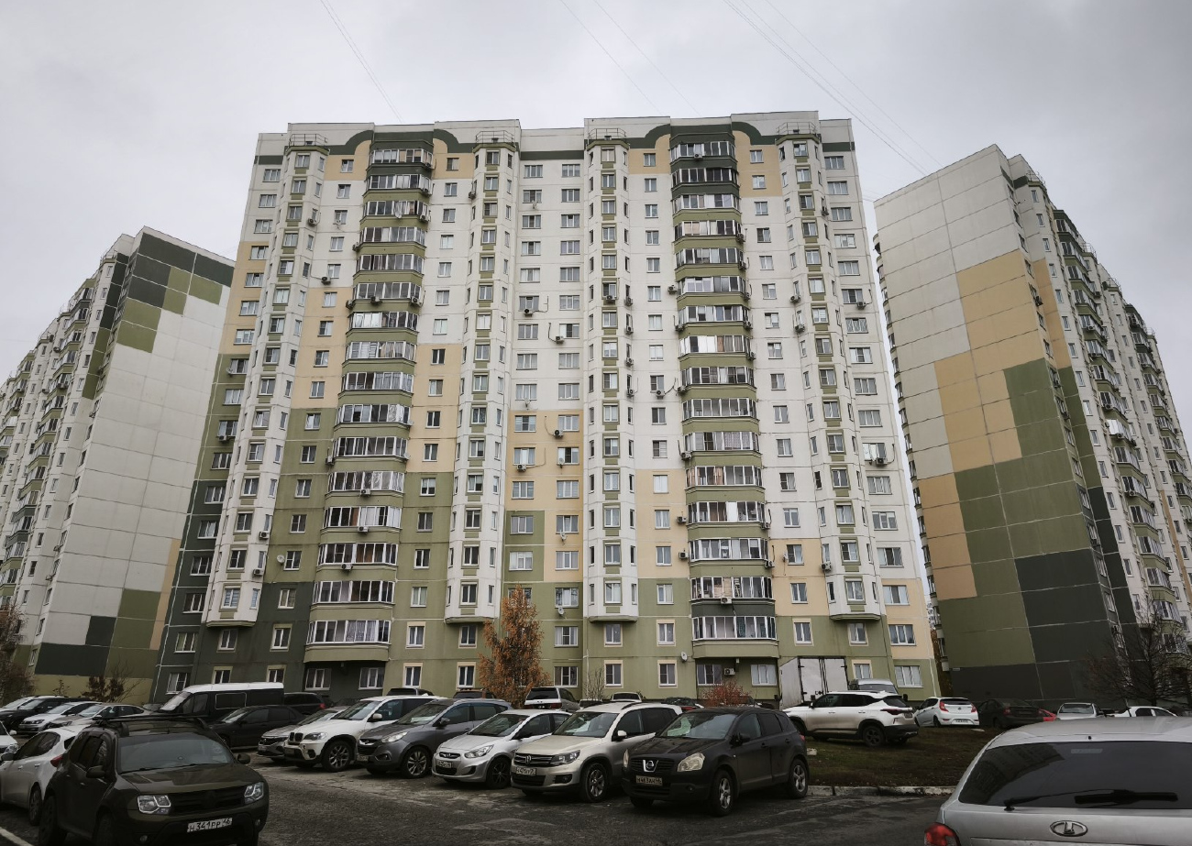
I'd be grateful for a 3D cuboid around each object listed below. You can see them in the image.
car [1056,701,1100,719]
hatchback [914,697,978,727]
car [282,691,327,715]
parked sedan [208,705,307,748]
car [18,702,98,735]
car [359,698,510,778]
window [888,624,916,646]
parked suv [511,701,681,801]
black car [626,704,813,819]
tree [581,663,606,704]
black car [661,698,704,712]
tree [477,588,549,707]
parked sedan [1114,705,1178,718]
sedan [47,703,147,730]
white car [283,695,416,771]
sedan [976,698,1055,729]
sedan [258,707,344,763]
[{"bbox_3d":[22.864,13.915,37.326,1.730,1.460,4.400,-14,-23,35],"label":"car"},{"bbox_3d":[15.962,13.322,36.388,1.700,1.470,4.120,-1,-19,1],"label":"hatchback"},{"bbox_3d":[-15.138,13.528,37.217,4.500,1.670,1.800,12,-22,-32],"label":"car"},{"bbox_3d":[-12.299,11.060,28.629,4.500,1.450,1.750,17,-25,-41],"label":"parked sedan"},{"bbox_3d":[-24.600,14.050,37.550,1.710,1.470,4.400,-14,-23,35],"label":"car"},{"bbox_3d":[-4.023,7.980,20.186,1.820,1.660,4.410,-16,-24,37],"label":"car"},{"bbox_3d":[22.570,15.625,58.384,1.760,1.450,0.150,-1,-21,2],"label":"window"},{"bbox_3d":[0.230,6.526,15.979,1.810,1.690,4.430,-16,-25,39],"label":"parked suv"},{"bbox_3d":[2.247,5.978,14.269,1.783,1.615,4.315,-16,-24,37],"label":"black car"},{"bbox_3d":[-0.159,18.190,54.000,1.700,3.400,1.600,0,-21,0],"label":"tree"},{"bbox_3d":[4.114,13.965,37.984,1.700,1.440,4.300,-1,-19,3],"label":"black car"},{"bbox_3d":[-5.070,14.138,48.682,4.384,7.893,4.384,0,-21,0],"label":"tree"},{"bbox_3d":[28.242,15.097,40.000,4.350,1.450,1.700,-13,-25,31],"label":"parked sedan"},{"bbox_3d":[-22.500,13.700,36.400,1.740,1.470,4.500,-14,-23,35],"label":"sedan"},{"bbox_3d":[-6.056,8.406,21.628,1.933,1.776,4.857,-17,-25,40],"label":"white car"},{"bbox_3d":[19.063,13.594,36.921,1.770,1.460,4.550,-2,-19,5],"label":"sedan"},{"bbox_3d":[-8.086,9.670,24.602,4.420,1.480,1.760,18,-26,-42],"label":"sedan"}]

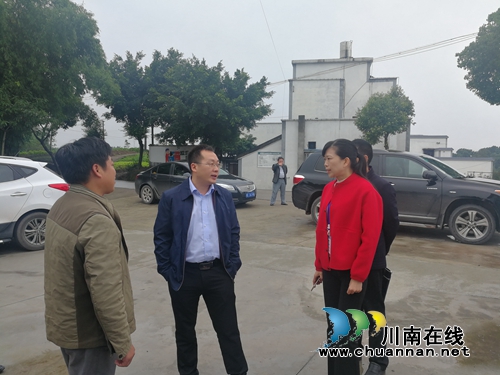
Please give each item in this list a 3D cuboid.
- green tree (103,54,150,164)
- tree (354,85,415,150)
[{"bbox_3d":[-6.910,-4.372,22.000,3.100,6.490,3.000,0,4,0],"label":"green tree"},{"bbox_3d":[5.690,-2.327,16.500,2.550,4.060,2.500,0,4,0],"label":"tree"}]

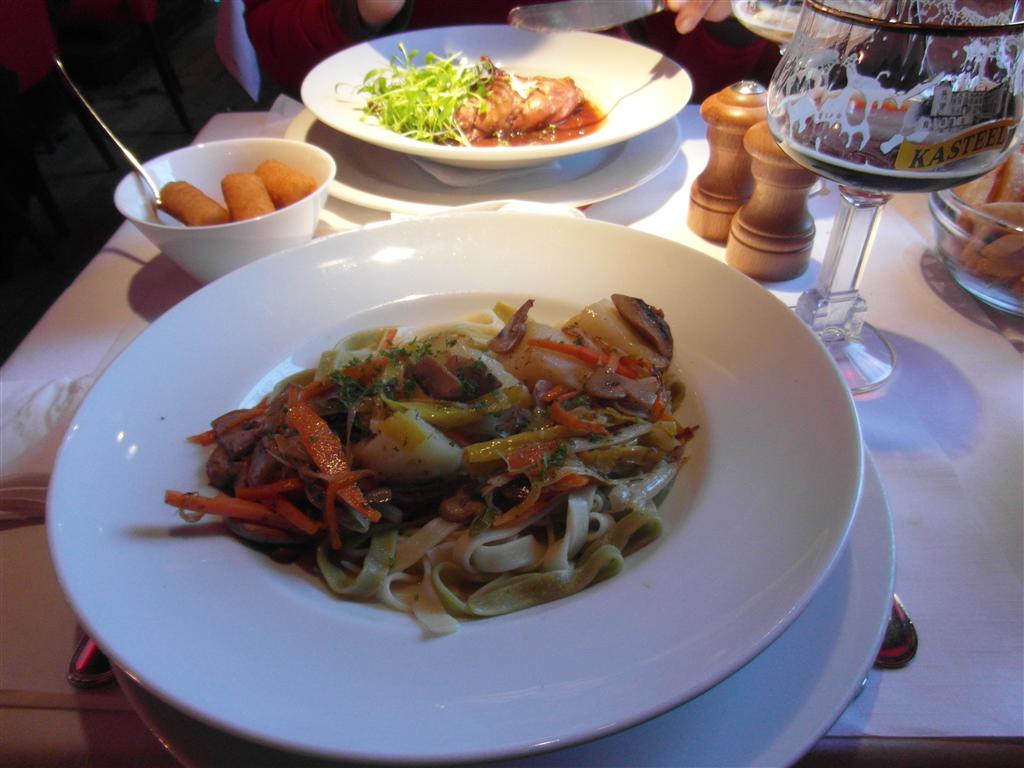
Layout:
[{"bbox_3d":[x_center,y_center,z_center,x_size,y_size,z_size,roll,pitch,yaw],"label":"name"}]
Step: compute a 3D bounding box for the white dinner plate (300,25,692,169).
[{"bbox_3d":[-0.011,-0.228,0.580,0.302,0.045,0.302,0,41,0],"label":"white dinner plate"}]

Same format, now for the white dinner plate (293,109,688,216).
[{"bbox_3d":[-0.022,-0.209,0.592,0.320,0.024,0.320,0,41,0],"label":"white dinner plate"}]

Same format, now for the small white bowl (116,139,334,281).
[{"bbox_3d":[-0.164,-0.097,0.432,0.121,0.060,0.121,0,41,0],"label":"small white bowl"}]

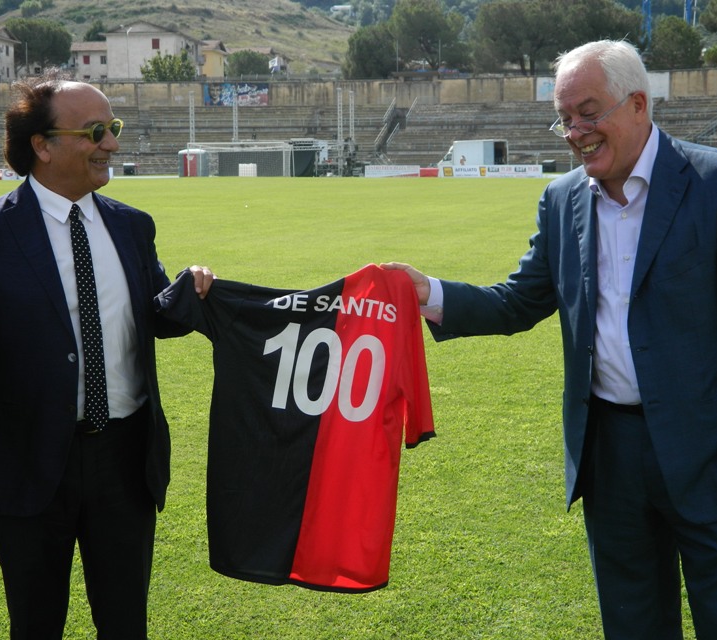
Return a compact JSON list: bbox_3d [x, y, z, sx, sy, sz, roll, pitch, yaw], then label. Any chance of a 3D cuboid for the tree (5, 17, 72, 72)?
[{"bbox_3d":[-46.843,-38.963,205.000,10.210,10.360,10.210,0,7,0],"label":"tree"}]

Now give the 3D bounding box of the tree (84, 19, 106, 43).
[{"bbox_3d":[-43.494,-46.003,235.000,4.680,8.530,4.680,0,7,0],"label":"tree"}]

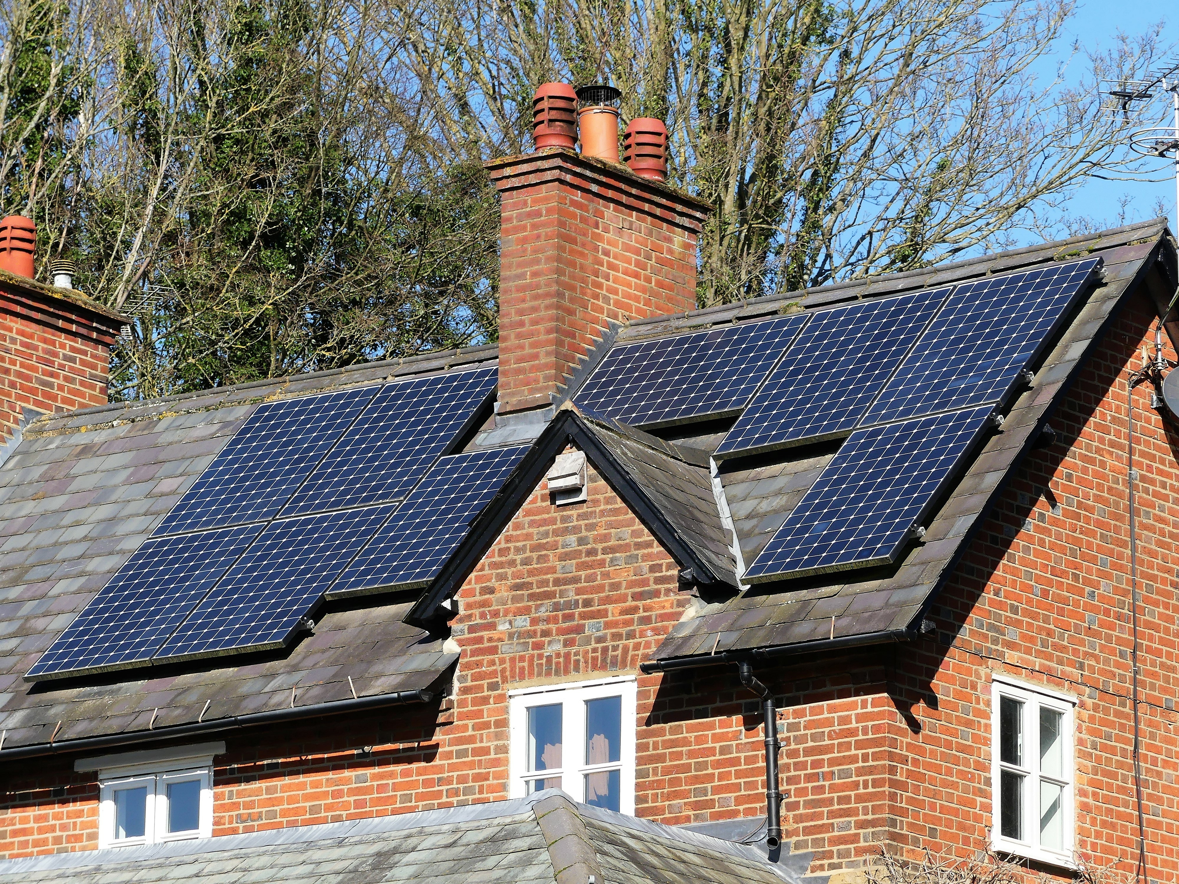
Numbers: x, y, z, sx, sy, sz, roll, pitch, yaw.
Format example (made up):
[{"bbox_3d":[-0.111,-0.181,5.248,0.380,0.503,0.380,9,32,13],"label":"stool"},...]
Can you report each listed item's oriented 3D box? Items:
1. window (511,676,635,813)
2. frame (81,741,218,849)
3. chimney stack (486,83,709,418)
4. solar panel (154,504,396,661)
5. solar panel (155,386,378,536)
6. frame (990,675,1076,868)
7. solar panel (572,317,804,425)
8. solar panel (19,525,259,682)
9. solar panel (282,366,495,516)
[{"bbox_3d":[-0.093,1.906,35.212,0.935,1.020,0.100,-9,-17,36],"label":"window"},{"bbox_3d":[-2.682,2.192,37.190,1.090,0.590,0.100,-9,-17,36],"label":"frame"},{"bbox_3d":[0.051,-1.157,39.284,0.605,2.330,1.600,-9,-17,36],"label":"chimney stack"},{"bbox_3d":[-1.933,0.879,37.689,1.046,1.559,0.046,-9,-61,36],"label":"solar panel"},{"bbox_3d":[-2.093,0.142,39.406,1.046,1.559,0.046,-9,-61,36],"label":"solar panel"},{"bbox_3d":[2.559,1.919,35.042,0.110,1.030,0.900,-9,-17,36],"label":"frame"},{"bbox_3d":[0.549,-0.382,37.578,1.559,1.046,0.046,-9,-61,36],"label":"solar panel"},{"bbox_3d":[-2.786,1.012,38.312,1.046,1.559,0.046,-9,-61,36],"label":"solar panel"},{"bbox_3d":[-1.233,0.012,38.682,1.046,1.559,0.046,-9,-61,36],"label":"solar panel"}]

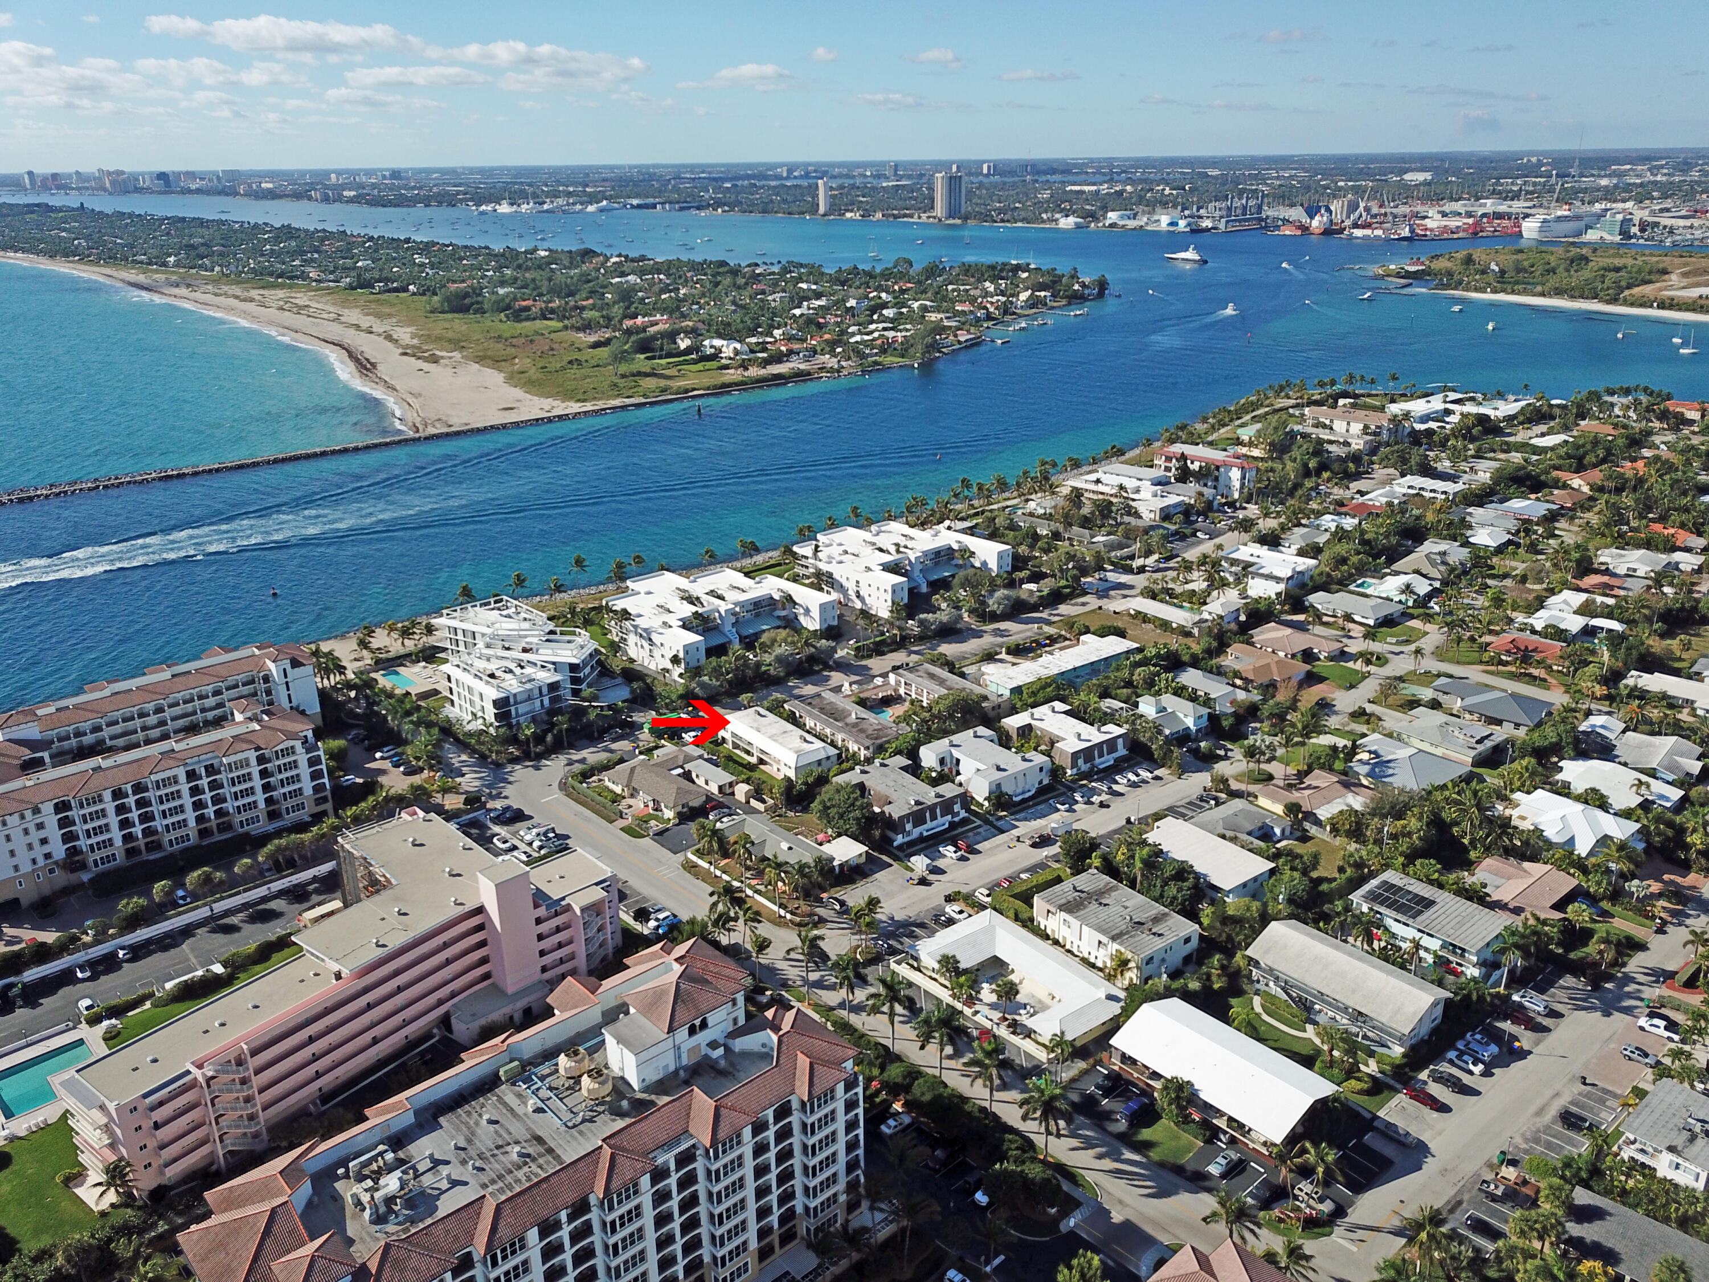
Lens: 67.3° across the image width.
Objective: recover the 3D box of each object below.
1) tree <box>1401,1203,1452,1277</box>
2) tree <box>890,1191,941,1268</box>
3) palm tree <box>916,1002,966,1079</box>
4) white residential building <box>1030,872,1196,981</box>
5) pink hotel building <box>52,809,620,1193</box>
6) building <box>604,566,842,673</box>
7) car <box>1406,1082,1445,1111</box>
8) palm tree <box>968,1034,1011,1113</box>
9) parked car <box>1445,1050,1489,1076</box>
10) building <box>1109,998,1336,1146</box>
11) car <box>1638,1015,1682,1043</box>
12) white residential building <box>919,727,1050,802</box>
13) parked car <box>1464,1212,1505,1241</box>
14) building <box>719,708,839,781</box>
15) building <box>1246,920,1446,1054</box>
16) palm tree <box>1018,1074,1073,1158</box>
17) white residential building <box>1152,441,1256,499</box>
[{"bbox_3d":[64.743,67.918,143.385,5.800,9.400,5.800,-1,21,0],"label":"tree"},{"bbox_3d":[6.500,67.497,145.866,6.500,10.200,6.500,-1,21,0],"label":"tree"},{"bbox_3d":[11.847,55.541,174.241,6.700,12.300,6.700,-1,21,0],"label":"palm tree"},{"bbox_3d":[42.049,46.053,207.028,13.400,6.000,22.200,-16,25,-34],"label":"white residential building"},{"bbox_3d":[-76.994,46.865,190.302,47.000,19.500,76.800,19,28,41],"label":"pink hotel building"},{"bbox_3d":[-40.126,-7.970,348.329,50.000,8.800,53.300,-18,27,-38],"label":"building"},{"bbox_3d":[76.415,61.095,172.494,1.830,1.450,4.600,-17,26,-36],"label":"car"},{"bbox_3d":[17.980,57.905,168.200,6.600,12.000,6.600,-1,21,0],"label":"palm tree"},{"bbox_3d":[85.102,58.523,178.444,1.820,1.500,4.600,-17,26,-37],"label":"parked car"},{"bbox_3d":[50.086,59.252,174.844,14.882,8.403,26.525,-18,27,-38],"label":"building"},{"bbox_3d":[115.662,55.675,184.225,5.600,1.850,2.000,17,27,39],"label":"car"},{"bbox_3d":[27.087,25.772,267.102,18.021,5.973,22.171,-16,25,-34],"label":"white residential building"},{"bbox_3d":[75.722,70.517,153.975,1.820,1.450,4.550,-19,28,-40],"label":"parked car"},{"bbox_3d":[-16.070,21.795,272.485,11.800,6.300,27.000,-17,26,-36],"label":"building"},{"bbox_3d":[72.945,50.674,190.589,13.400,8.200,25.800,-17,26,-37],"label":"building"},{"bbox_3d":[24.316,60.525,161.337,6.900,11.800,6.900,-1,21,0],"label":"palm tree"},{"bbox_3d":[134.090,-64.704,486.991,40.000,12.200,18.500,18,28,41],"label":"white residential building"}]

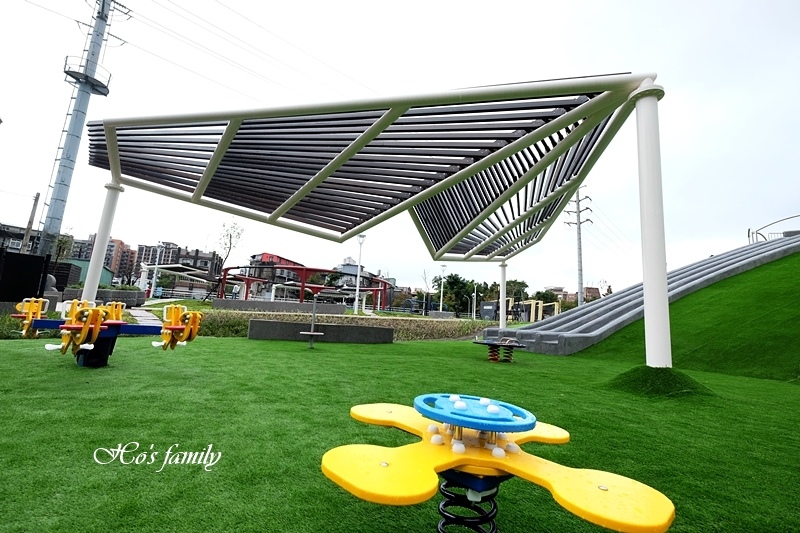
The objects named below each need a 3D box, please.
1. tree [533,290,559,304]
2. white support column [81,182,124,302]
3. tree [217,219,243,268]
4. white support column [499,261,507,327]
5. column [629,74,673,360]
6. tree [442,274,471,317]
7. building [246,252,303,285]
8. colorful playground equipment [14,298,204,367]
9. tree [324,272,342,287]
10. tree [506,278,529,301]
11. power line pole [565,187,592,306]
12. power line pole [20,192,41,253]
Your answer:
[{"bbox_3d":[29.695,7.837,68.003,5.000,5.900,4.700,0,-10,24],"label":"tree"},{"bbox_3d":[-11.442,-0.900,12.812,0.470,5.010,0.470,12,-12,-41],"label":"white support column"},{"bbox_3d":[-10.620,-0.477,20.009,1.500,4.940,1.500,9,-10,-28],"label":"tree"},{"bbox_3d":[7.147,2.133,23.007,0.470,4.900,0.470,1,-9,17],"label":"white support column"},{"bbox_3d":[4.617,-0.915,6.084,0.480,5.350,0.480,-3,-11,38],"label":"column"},{"bbox_3d":[8.142,4.141,48.006,3.900,6.620,3.900,3,-9,10],"label":"tree"},{"bbox_3d":[-33.145,3.433,88.000,7.500,12.500,14.000,1,-9,19],"label":"building"},{"bbox_3d":[-4.183,0.878,4.649,2.650,0.870,1.300,-1,-10,30],"label":"colorful playground equipment"},{"bbox_3d":[-9.978,3.358,50.003,2.900,4.960,2.900,6,-9,-11],"label":"tree"},{"bbox_3d":[19.315,5.333,55.005,3.900,6.770,3.900,1,-10,19],"label":"tree"},{"bbox_3d":[39.420,-2.849,73.087,5.500,31.560,1.400,-1,-10,30],"label":"power line pole"},{"bbox_3d":[-32.457,-2.441,29.014,0.350,8.410,0.350,-4,-12,41],"label":"power line pole"}]

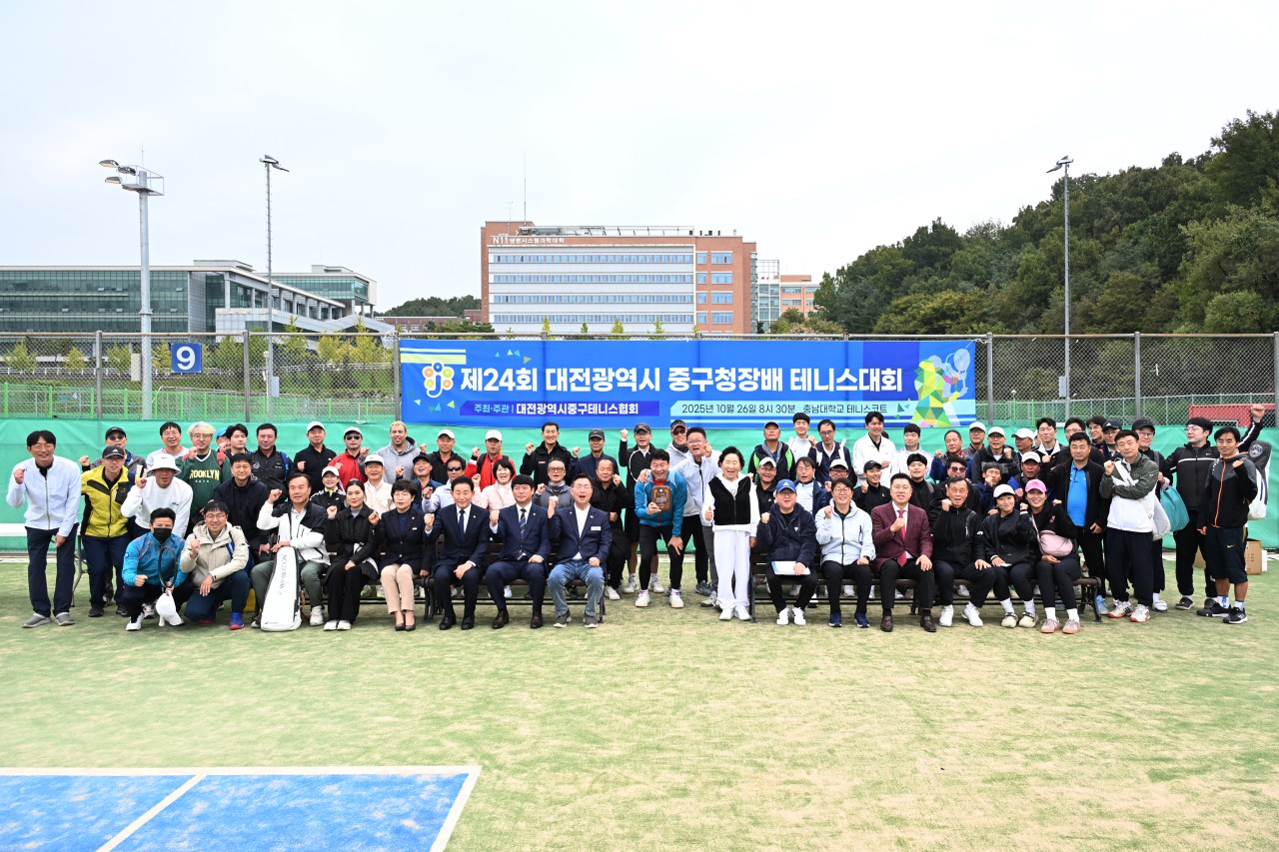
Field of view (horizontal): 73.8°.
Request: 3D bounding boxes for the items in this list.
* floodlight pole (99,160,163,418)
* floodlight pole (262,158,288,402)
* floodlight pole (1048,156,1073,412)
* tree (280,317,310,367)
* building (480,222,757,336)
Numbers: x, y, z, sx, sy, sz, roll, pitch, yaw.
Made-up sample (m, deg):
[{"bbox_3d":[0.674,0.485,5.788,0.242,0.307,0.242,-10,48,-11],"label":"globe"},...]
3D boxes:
[{"bbox_3d":[-19.200,-4.300,33.300,1.800,12.000,1.700,0,0,3],"label":"floodlight pole"},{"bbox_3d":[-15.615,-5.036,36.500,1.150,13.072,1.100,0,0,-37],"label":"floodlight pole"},{"bbox_3d":[18.032,-5.036,36.500,1.150,13.072,1.100,0,0,37],"label":"floodlight pole"},{"bbox_3d":[-44.300,-10.700,109.000,3.800,6.900,3.800,0,0,0],"label":"tree"},{"bbox_3d":[-3.800,-25.300,172.000,54.000,28.000,21.000,0,0,-1],"label":"building"}]

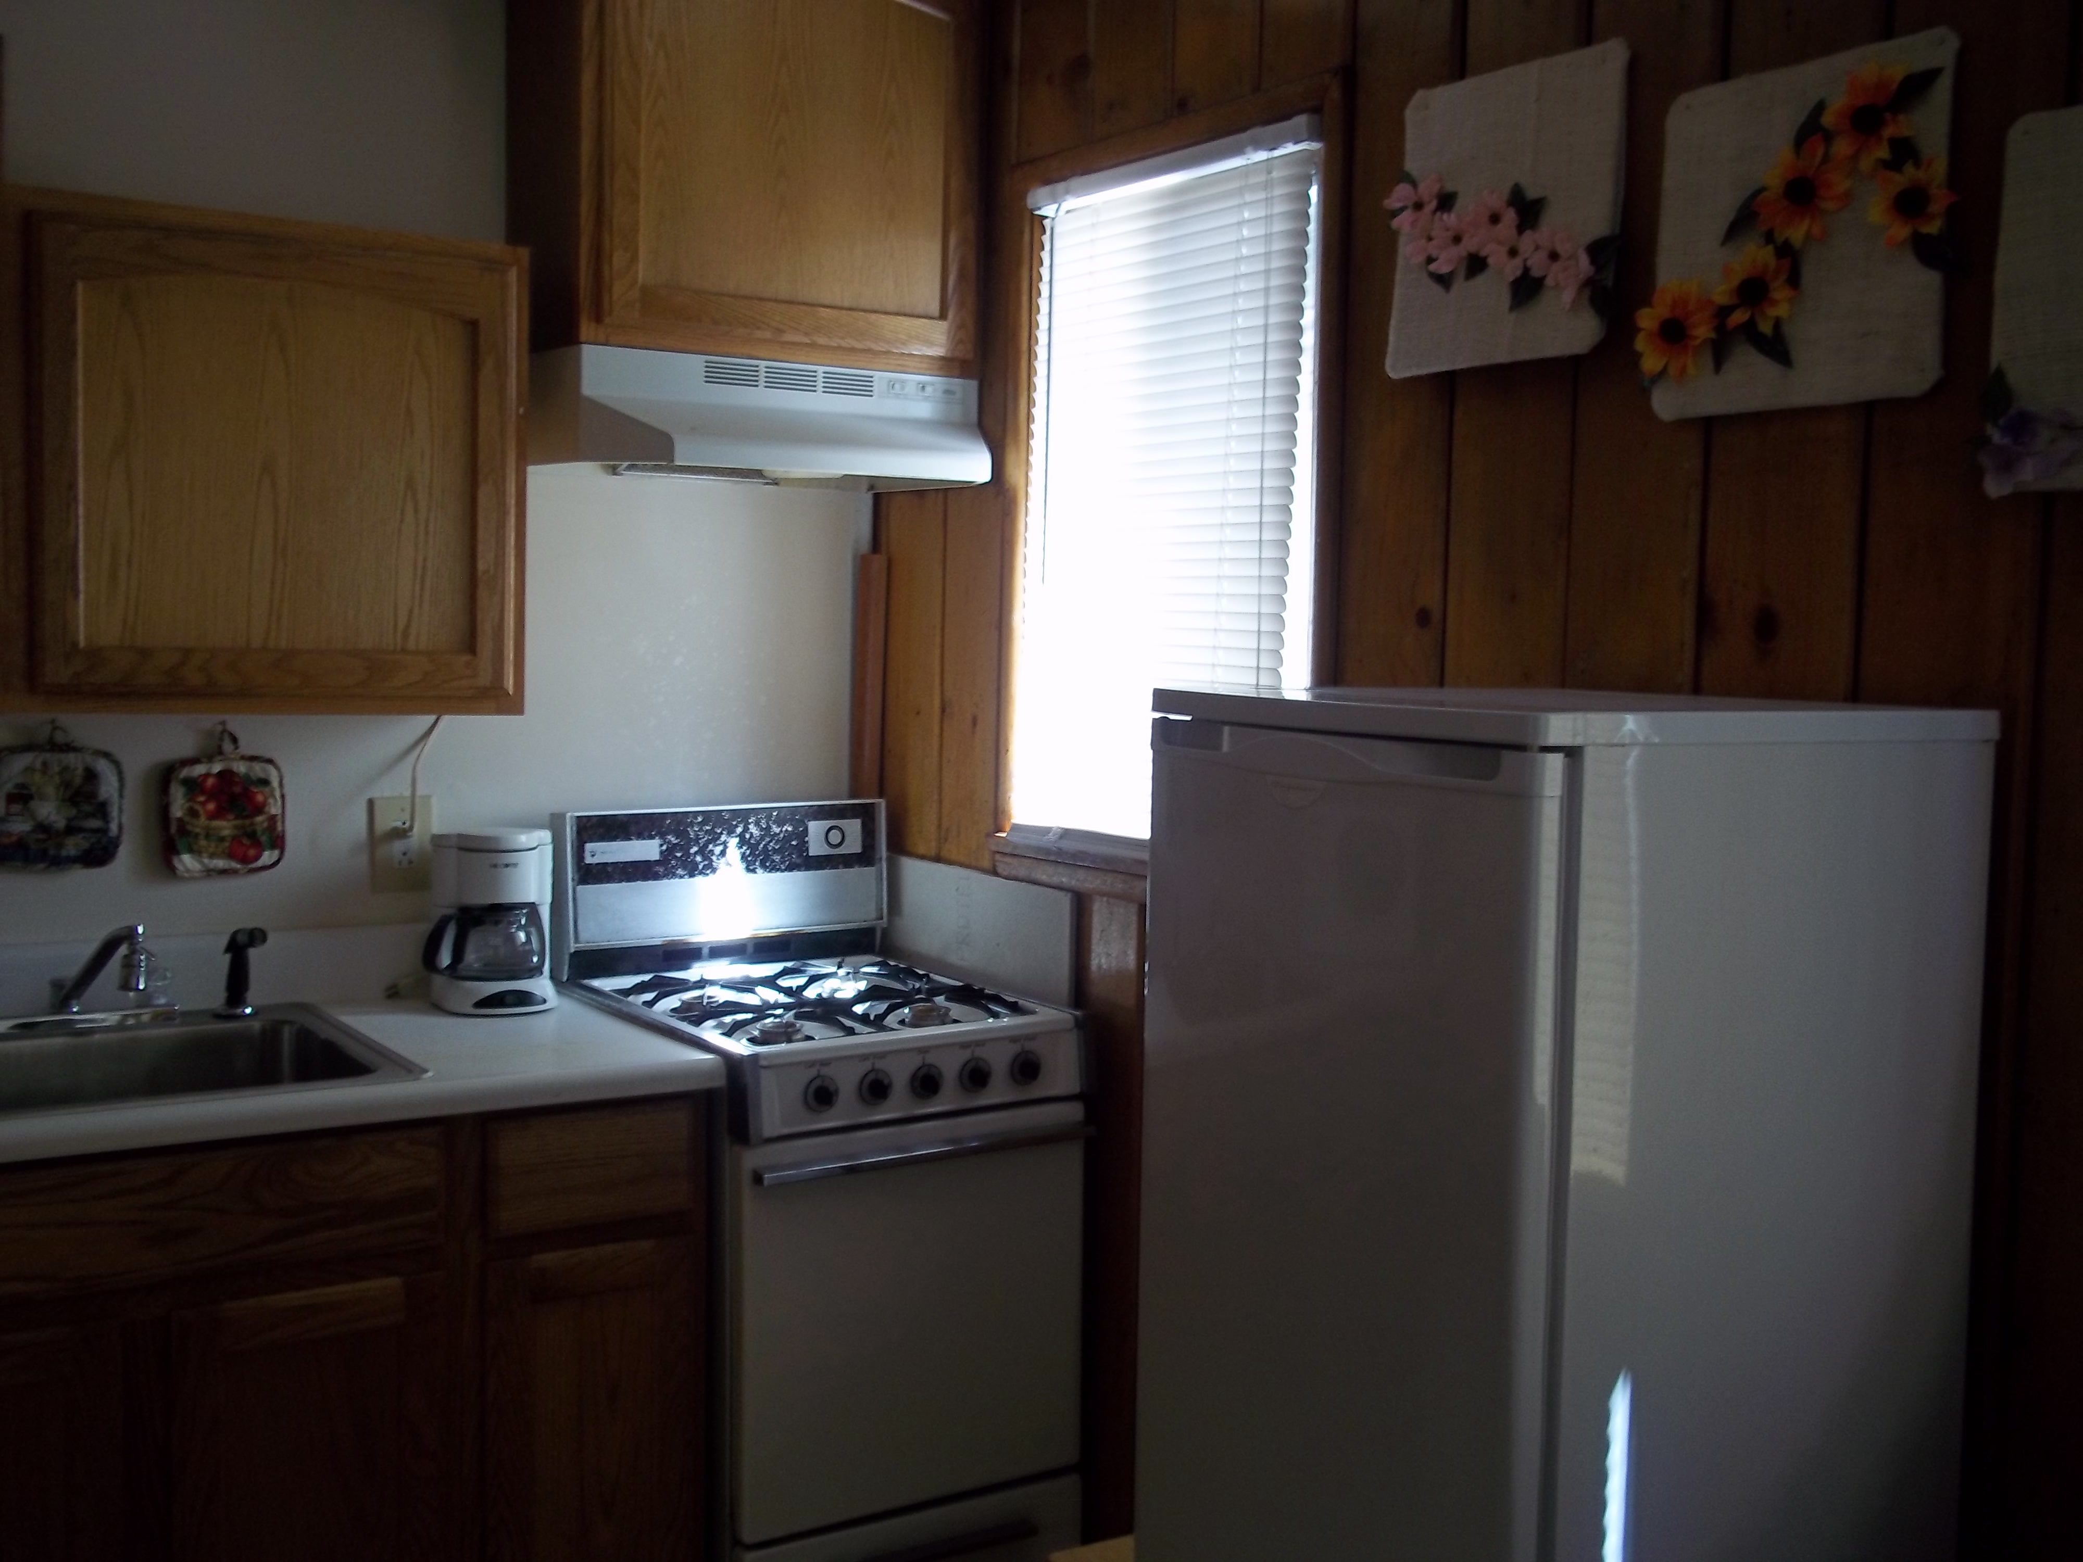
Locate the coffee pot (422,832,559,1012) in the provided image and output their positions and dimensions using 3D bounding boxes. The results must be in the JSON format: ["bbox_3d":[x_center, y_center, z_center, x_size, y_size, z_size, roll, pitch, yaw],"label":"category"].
[{"bbox_3d":[-0.762,0.189,2.953,0.163,0.230,0.185,-1,5,-23],"label":"coffee pot"}]

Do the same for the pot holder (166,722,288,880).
[{"bbox_3d":[-1.089,0.027,2.887,0.154,0.203,0.020,-2,5,-33],"label":"pot holder"}]

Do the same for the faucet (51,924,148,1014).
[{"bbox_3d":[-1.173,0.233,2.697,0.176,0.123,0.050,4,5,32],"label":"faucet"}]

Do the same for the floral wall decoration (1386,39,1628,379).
[{"bbox_3d":[0.477,-0.581,2.237,0.040,0.298,0.309,-2,5,-33],"label":"floral wall decoration"}]

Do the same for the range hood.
[{"bbox_3d":[-0.384,-0.505,3.059,0.606,0.158,0.440,-2,5,-33],"label":"range hood"}]

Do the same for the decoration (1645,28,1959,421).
[{"bbox_3d":[0.675,-0.485,1.942,0.040,0.301,0.319,-2,5,-33],"label":"decoration"}]

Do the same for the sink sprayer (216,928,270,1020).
[{"bbox_3d":[-1.054,0.248,2.847,0.057,0.117,0.050,4,5,36],"label":"sink sprayer"}]

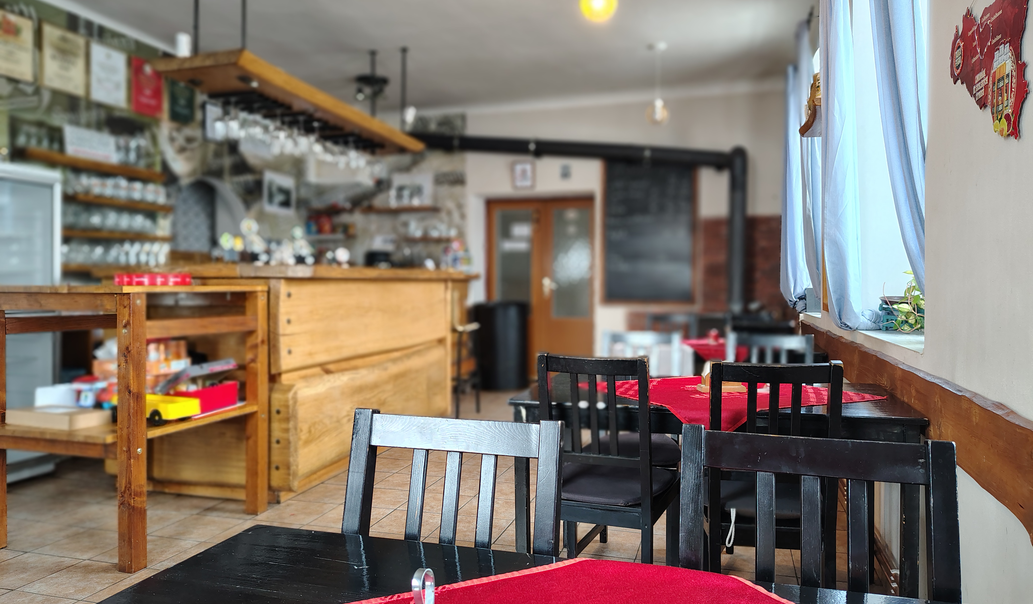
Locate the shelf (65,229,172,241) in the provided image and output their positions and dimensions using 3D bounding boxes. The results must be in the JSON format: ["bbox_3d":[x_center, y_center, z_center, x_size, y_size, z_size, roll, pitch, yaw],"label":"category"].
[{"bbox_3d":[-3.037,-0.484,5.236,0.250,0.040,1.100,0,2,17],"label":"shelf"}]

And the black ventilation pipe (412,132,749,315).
[{"bbox_3d":[0.501,-0.844,7.184,3.480,1.920,0.180,0,1,16],"label":"black ventilation pipe"}]

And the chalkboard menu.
[{"bbox_3d":[1.377,-0.722,7.492,0.983,1.530,0.040,0,2,17],"label":"chalkboard menu"}]

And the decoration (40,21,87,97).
[{"bbox_3d":[-3.046,-1.626,4.818,0.020,0.425,0.340,0,2,17],"label":"decoration"}]

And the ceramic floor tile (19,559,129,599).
[{"bbox_3d":[-1.668,1.072,2.759,0.306,0.010,0.306,0,2,17],"label":"ceramic floor tile"}]

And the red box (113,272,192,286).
[{"bbox_3d":[-1.726,-0.105,3.400,0.325,0.058,0.280,-1,2,-27],"label":"red box"}]

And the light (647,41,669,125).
[{"bbox_3d":[1.174,-1.808,5.921,0.165,0.655,0.165,0,2,17],"label":"light"}]

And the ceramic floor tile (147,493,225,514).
[{"bbox_3d":[-1.676,1.037,3.704,0.305,0.010,0.305,0,2,17],"label":"ceramic floor tile"}]

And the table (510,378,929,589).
[{"bbox_3d":[0.645,0.666,2.445,1.170,0.735,0.760,0,1,16],"label":"table"}]

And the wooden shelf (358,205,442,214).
[{"bbox_3d":[-1.306,-1.028,7.963,0.960,0.040,0.200,0,1,16],"label":"wooden shelf"}]

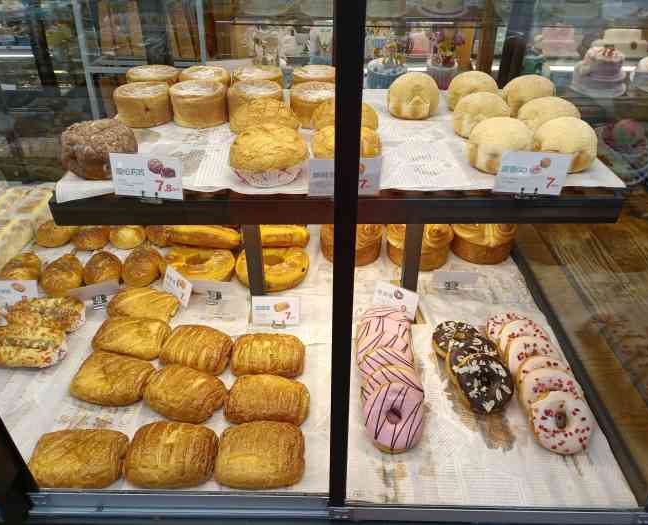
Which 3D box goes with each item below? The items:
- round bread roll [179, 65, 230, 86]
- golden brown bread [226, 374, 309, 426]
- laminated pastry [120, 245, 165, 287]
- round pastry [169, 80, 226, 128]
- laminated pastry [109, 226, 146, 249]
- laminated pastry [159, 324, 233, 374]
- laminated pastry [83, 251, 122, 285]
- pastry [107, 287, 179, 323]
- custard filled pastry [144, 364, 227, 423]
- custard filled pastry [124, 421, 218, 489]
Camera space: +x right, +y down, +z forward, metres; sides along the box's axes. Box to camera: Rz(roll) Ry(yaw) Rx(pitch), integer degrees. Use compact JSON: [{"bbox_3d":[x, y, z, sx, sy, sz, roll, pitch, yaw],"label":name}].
[{"bbox_3d":[-0.226,-0.337,0.997,0.090,0.052,0.090,-1,33,1],"label":"round bread roll"},{"bbox_3d":[-0.084,0.202,0.786,0.127,0.045,0.083,1,35,3],"label":"golden brown bread"},{"bbox_3d":[-0.365,0.000,1.067,0.082,0.053,0.108,0,35,1],"label":"laminated pastry"},{"bbox_3d":[-0.210,-0.269,0.890,0.089,0.054,0.089,-1,33,1],"label":"round pastry"},{"bbox_3d":[-0.421,-0.056,1.133,0.073,0.048,0.078,1,33,3],"label":"laminated pastry"},{"bbox_3d":[-0.214,0.140,0.875,0.117,0.045,0.089,10,37,14],"label":"laminated pastry"},{"bbox_3d":[-0.456,0.011,1.084,0.073,0.056,0.091,0,34,3],"label":"laminated pastry"},{"bbox_3d":[-0.309,0.079,0.906,0.117,0.046,0.087,10,35,13],"label":"pastry"},{"bbox_3d":[-0.202,0.187,0.759,0.125,0.041,0.083,15,37,24],"label":"custard filled pastry"},{"bbox_3d":[-0.207,0.258,0.717,0.120,0.042,0.099,0,34,3],"label":"custard filled pastry"}]

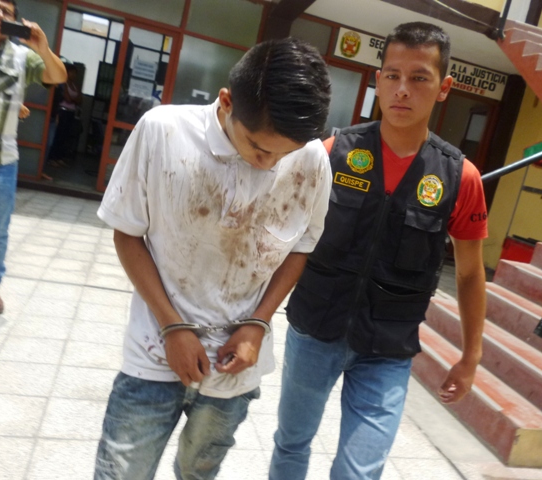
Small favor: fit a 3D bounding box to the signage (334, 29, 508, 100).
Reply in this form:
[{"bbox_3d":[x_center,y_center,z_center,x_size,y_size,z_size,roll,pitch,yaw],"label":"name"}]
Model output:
[{"bbox_3d":[2.183,-2.462,7.322,2.710,0.358,0.050,9,12,-16],"label":"signage"}]

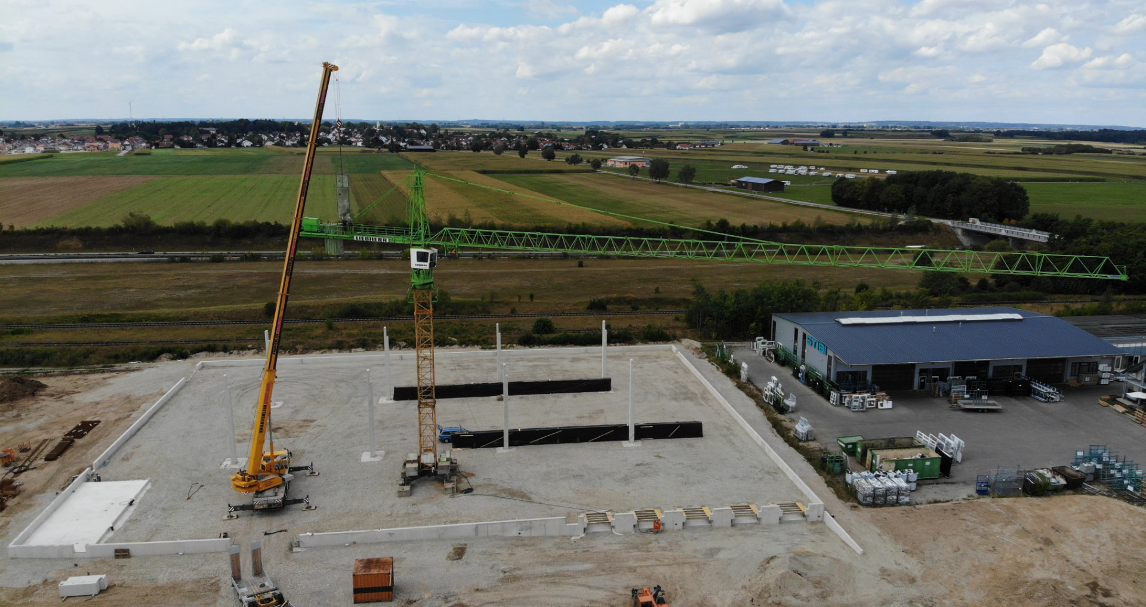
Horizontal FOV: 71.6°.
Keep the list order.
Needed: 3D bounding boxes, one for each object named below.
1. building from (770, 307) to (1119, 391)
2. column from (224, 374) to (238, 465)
[{"bbox_3d":[56.101,6.598,122.510,42.500,7.800,25.600,-2,13,-8],"label":"building"},{"bbox_3d":[-37.624,12.761,87.387,0.530,10.200,0.530,-2,13,-7],"label":"column"}]

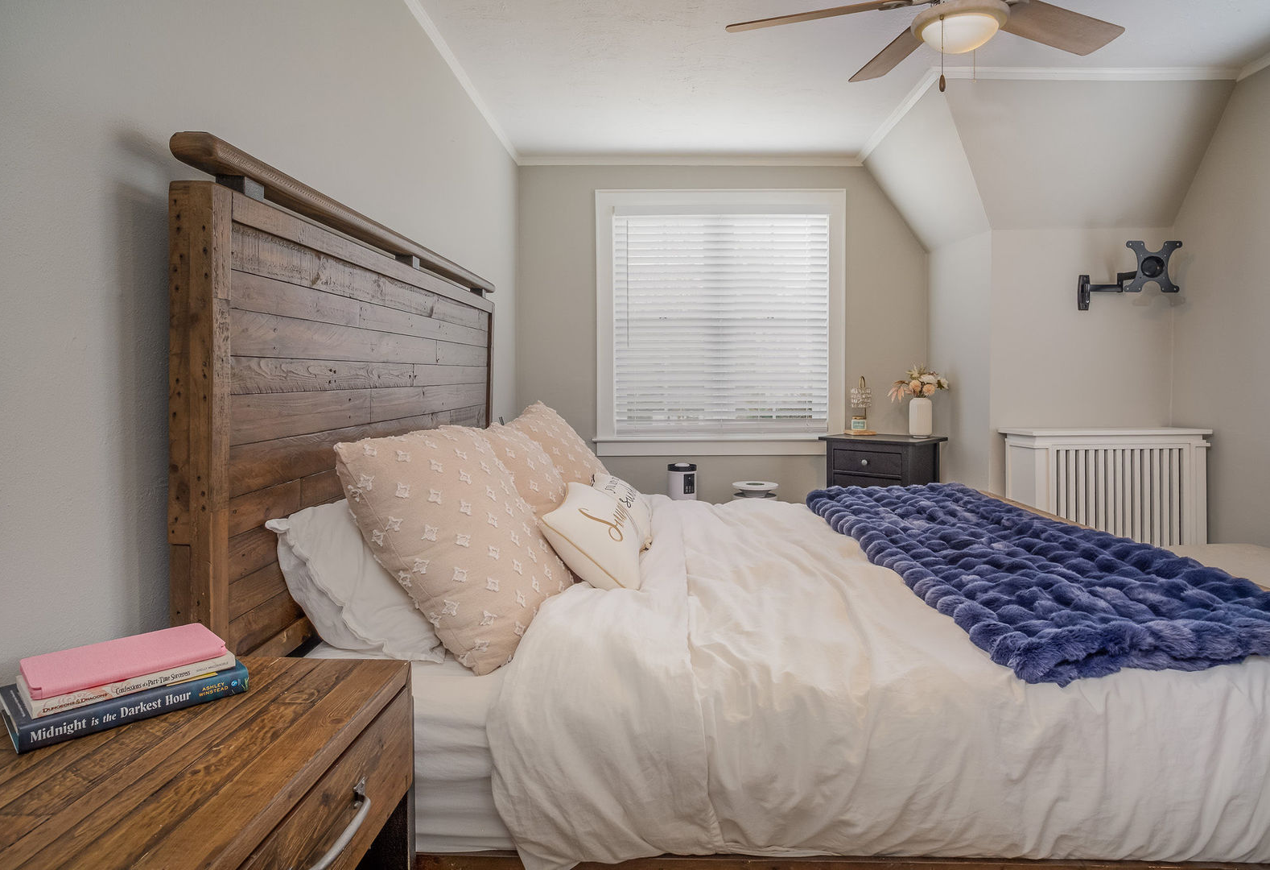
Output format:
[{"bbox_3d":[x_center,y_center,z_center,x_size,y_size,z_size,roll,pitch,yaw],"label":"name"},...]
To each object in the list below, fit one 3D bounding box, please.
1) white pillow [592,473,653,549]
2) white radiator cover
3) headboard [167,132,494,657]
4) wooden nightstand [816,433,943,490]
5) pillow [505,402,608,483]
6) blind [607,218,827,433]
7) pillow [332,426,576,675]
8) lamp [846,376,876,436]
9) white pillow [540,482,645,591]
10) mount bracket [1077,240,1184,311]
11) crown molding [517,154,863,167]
[{"bbox_3d":[-0.037,0.247,2.635,0.140,0.310,0.450,-40,-2,4],"label":"white pillow"},{"bbox_3d":[2.115,0.419,3.285,0.800,0.880,0.280,0,3,-3],"label":"white radiator cover"},{"bbox_3d":[-0.727,0.190,2.310,0.085,1.560,2.070,0,3,2],"label":"headboard"},{"bbox_3d":[1.285,0.391,3.787,0.510,0.750,0.380,2,3,40],"label":"wooden nightstand"},{"bbox_3d":[-0.328,0.139,2.875,0.190,0.550,0.600,-33,2,15],"label":"pillow"},{"bbox_3d":[0.494,-0.629,4.140,1.240,1.280,0.060,0,1,-1],"label":"blind"},{"bbox_3d":[-0.363,0.223,1.730,0.190,0.560,0.610,-30,-3,14],"label":"pillow"},{"bbox_3d":[1.282,-0.165,4.110,0.168,0.337,0.155,2,4,35],"label":"lamp"},{"bbox_3d":[-0.098,0.263,2.000,0.290,0.130,0.460,38,4,-1],"label":"white pillow"},{"bbox_3d":[2.306,-0.740,3.385,0.340,0.300,0.240,0,4,7],"label":"mount bracket"},{"bbox_3d":[0.324,-1.632,4.308,2.060,0.055,0.045,0,3,2],"label":"crown molding"}]

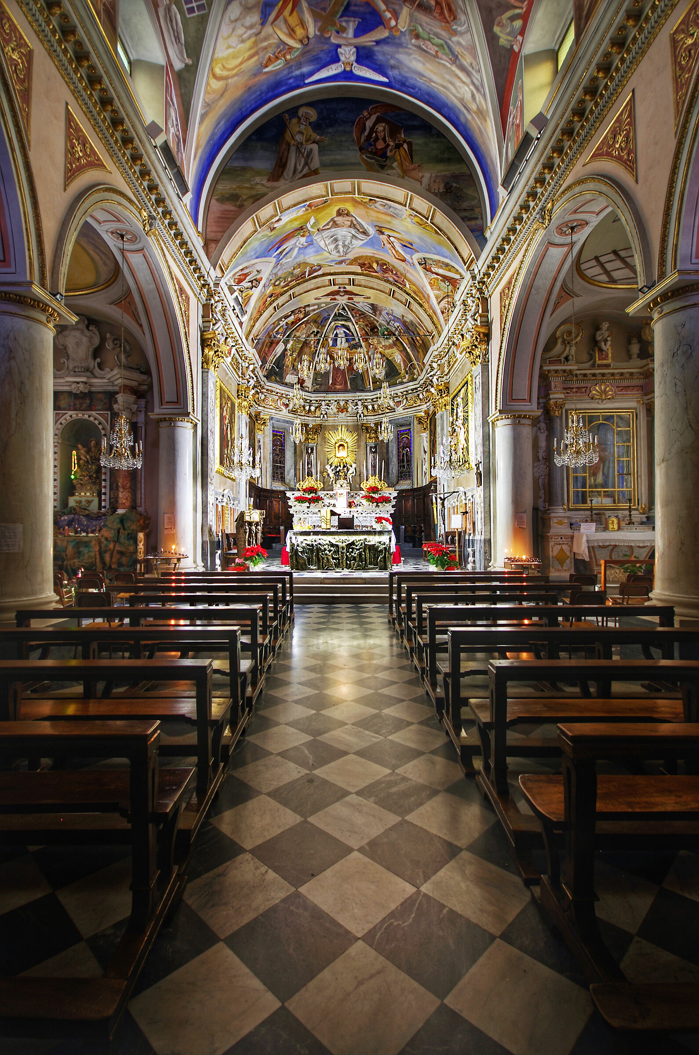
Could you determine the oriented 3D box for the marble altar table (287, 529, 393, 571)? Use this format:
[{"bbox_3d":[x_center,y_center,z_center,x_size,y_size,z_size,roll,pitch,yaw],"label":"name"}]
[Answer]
[{"bbox_3d":[-0.232,0.604,12.030,2.700,1.060,0.900,0,0,-1],"label":"marble altar table"}]

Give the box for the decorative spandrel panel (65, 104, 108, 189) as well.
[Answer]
[{"bbox_3d":[-3.385,-4.530,5.750,0.060,1.070,1.050,0,0,-1],"label":"decorative spandrel panel"}]

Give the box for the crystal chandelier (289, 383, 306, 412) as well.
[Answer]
[{"bbox_3d":[-1.740,-4.370,14.800,0.540,0.980,0.540,0,0,-1],"label":"crystal chandelier"}]

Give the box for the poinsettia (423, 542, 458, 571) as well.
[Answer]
[{"bbox_3d":[2.285,0.765,11.000,0.800,0.760,0.680,0,0,-1],"label":"poinsettia"}]

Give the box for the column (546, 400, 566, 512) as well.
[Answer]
[{"bbox_3d":[5.356,-1.885,11.400,0.480,2.830,0.480,0,0,-1],"label":"column"}]

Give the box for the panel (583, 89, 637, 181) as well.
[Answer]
[{"bbox_3d":[3.280,-4.510,5.600,0.060,1.070,1.080,0,0,-1],"label":"panel"}]

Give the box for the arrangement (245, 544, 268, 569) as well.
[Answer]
[{"bbox_3d":[-2.290,0.760,10.750,0.600,0.650,0.580,0,0,-1],"label":"arrangement"}]

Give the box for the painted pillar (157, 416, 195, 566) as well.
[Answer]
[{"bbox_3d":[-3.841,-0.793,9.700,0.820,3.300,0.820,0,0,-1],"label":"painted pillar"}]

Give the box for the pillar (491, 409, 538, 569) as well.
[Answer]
[{"bbox_3d":[3.680,-0.590,9.750,1.000,3.780,1.000,0,0,-1],"label":"pillar"}]

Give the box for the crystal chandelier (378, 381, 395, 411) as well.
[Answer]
[{"bbox_3d":[1.229,-4.405,14.700,0.550,0.950,0.550,0,0,-1],"label":"crystal chandelier"}]

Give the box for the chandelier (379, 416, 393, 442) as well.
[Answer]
[{"bbox_3d":[1.240,-3.310,14.800,0.510,0.880,0.510,0,0,-1],"label":"chandelier"}]

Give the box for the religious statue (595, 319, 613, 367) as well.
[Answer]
[{"bbox_3d":[6.736,-4.881,11.600,0.460,1.170,0.400,0,0,-1],"label":"religious statue"}]

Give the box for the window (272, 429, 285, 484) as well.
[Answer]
[{"bbox_3d":[-3.000,-3.030,18.600,0.120,2.320,0.720,1,0,44],"label":"window"}]

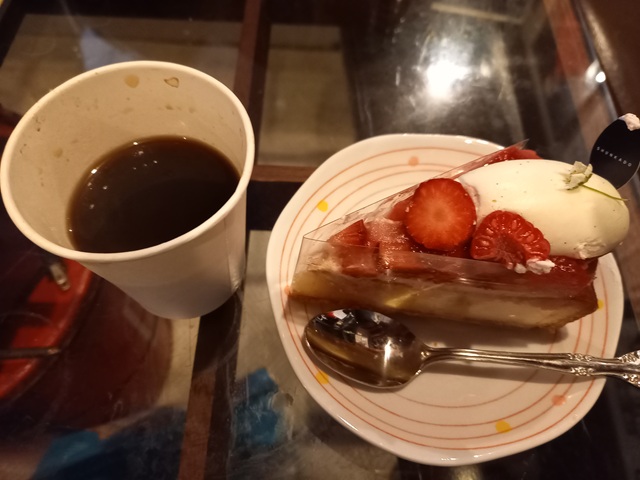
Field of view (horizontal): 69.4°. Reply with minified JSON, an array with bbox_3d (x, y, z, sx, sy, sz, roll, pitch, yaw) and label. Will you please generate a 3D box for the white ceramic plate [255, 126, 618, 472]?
[{"bbox_3d":[0.058,0.019,0.222,0.165,0.021,0.162,1,63,-2],"label":"white ceramic plate"}]

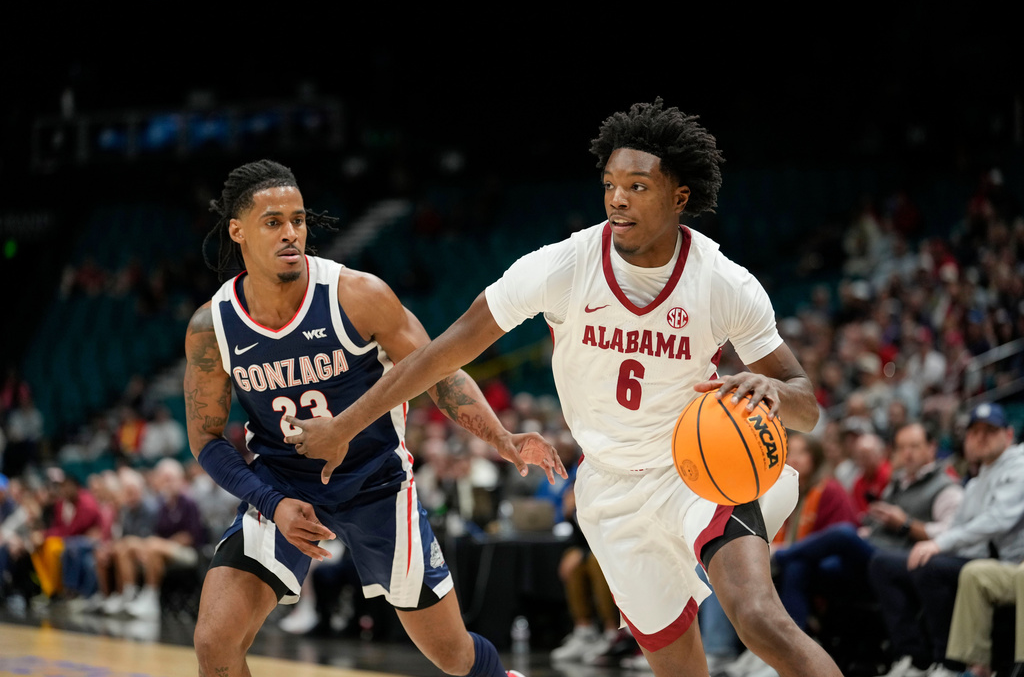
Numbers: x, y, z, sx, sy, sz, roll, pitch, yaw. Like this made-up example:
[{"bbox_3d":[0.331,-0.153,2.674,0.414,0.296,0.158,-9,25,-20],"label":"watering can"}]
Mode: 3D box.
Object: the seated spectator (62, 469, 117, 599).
[{"bbox_3d":[-3.687,1.761,21.900,0.850,1.190,0.550,3,-5,-32],"label":"seated spectator"}]

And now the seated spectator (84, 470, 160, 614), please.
[{"bbox_3d":[-3.260,1.677,20.900,0.850,1.210,0.560,3,-5,-32],"label":"seated spectator"}]

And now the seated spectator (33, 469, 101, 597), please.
[{"bbox_3d":[-4.031,1.809,22.600,0.900,1.200,0.600,3,-5,-33],"label":"seated spectator"}]

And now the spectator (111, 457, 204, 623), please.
[{"bbox_3d":[-2.840,1.584,20.000,0.850,1.260,0.580,3,-5,-33],"label":"spectator"}]

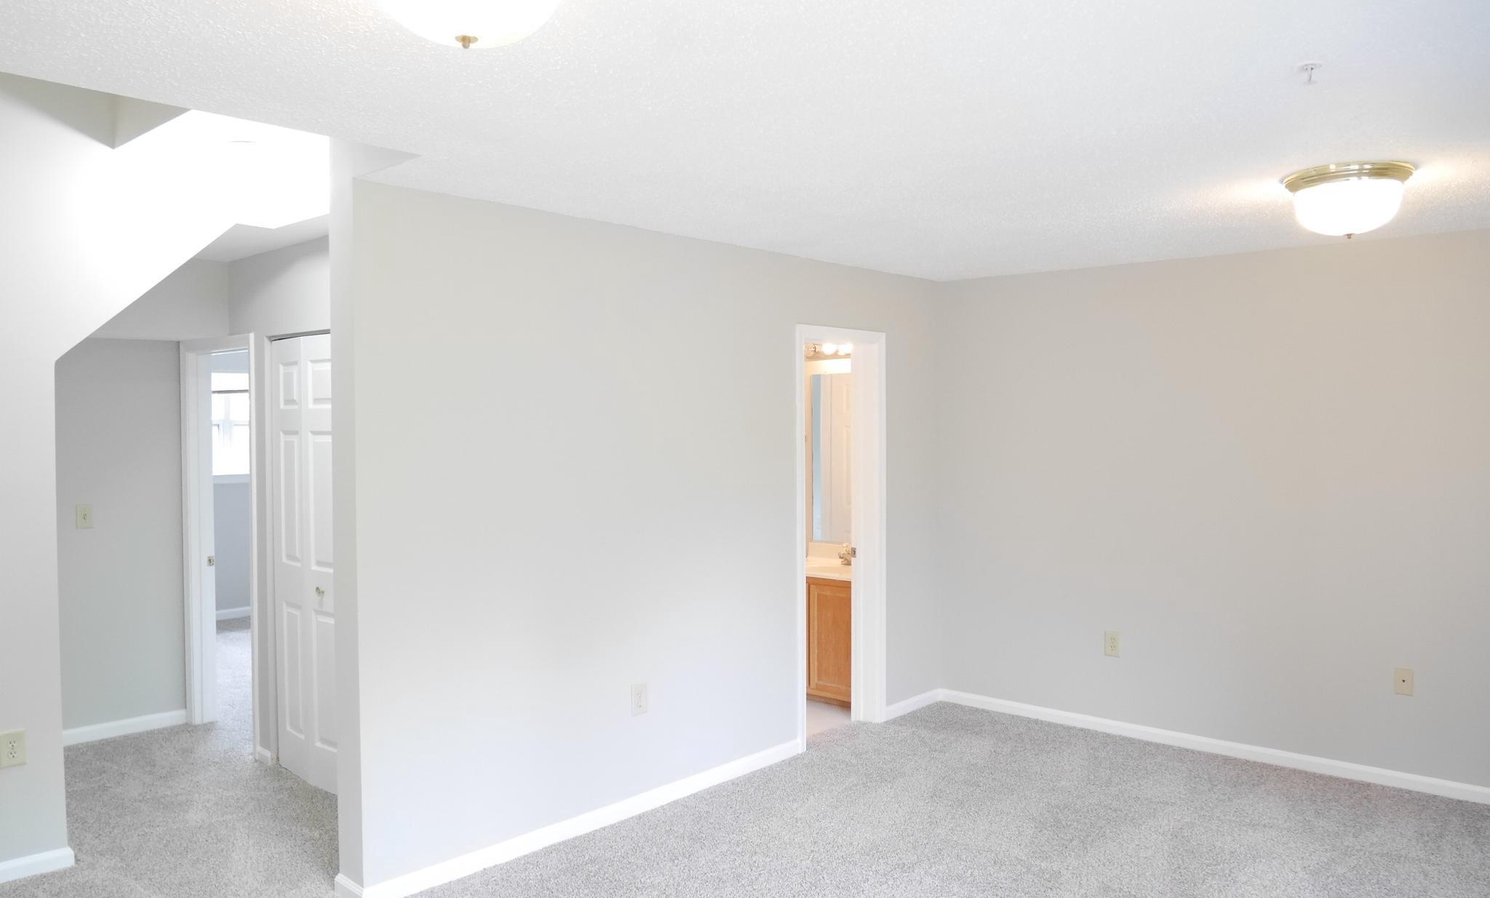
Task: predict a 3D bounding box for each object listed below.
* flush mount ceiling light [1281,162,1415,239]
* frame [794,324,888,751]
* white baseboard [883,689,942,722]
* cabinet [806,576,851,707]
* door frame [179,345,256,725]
[{"bbox_3d":[1.953,-0.787,3.346,0.368,0.205,0.368,1,2,43],"label":"flush mount ceiling light"},{"bbox_3d":[0.466,0.438,5.357,0.145,2.101,0.753,1,2,43],"label":"frame"},{"bbox_3d":[0.945,1.435,5.822,0.016,0.081,0.538,1,2,43],"label":"white baseboard"},{"bbox_3d":[0.555,1.106,6.181,0.790,0.740,0.525,1,2,43],"label":"cabinet"},{"bbox_3d":[-2.641,0.460,5.316,0.905,2.092,0.137,1,2,43],"label":"door frame"}]

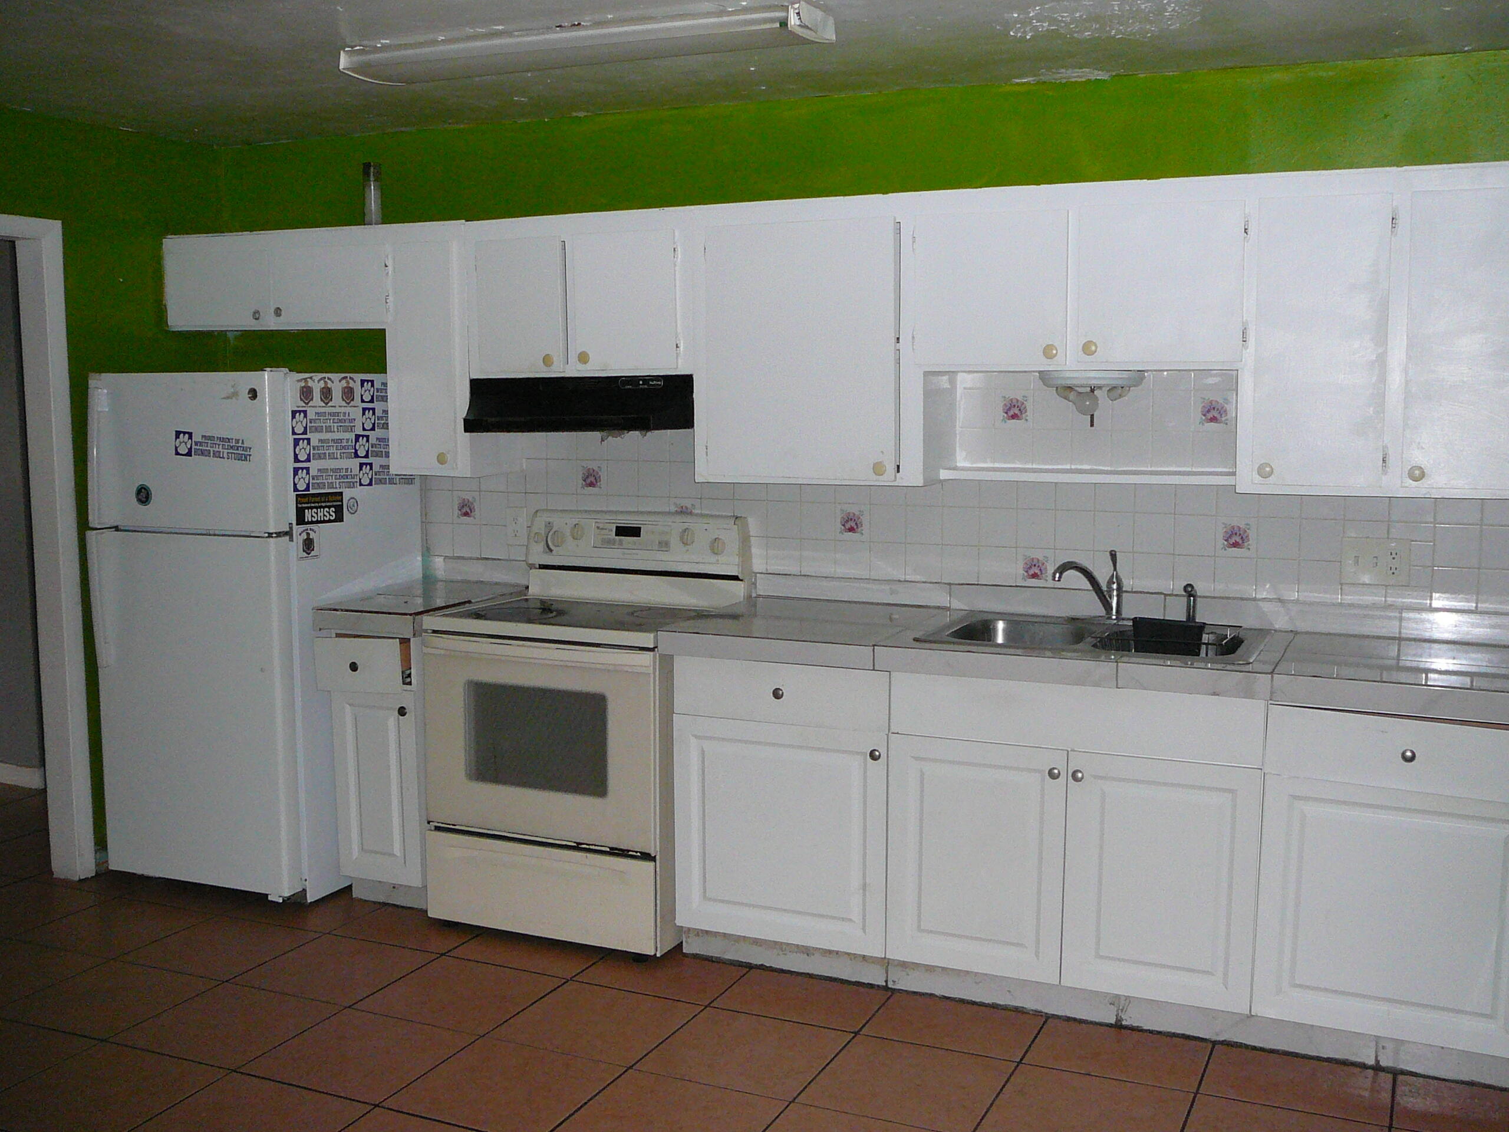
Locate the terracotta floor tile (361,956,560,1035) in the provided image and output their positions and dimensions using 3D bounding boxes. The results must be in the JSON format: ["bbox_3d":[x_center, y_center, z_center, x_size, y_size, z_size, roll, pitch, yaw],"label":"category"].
[{"bbox_3d":[-0.761,1.123,3.987,0.395,0.010,0.395,3,7,24],"label":"terracotta floor tile"}]

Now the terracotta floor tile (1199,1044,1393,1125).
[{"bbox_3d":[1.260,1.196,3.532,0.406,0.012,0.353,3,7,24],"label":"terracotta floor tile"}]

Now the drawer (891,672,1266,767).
[{"bbox_3d":[0.834,0.343,3.822,0.901,0.156,0.420,3,7,24],"label":"drawer"}]

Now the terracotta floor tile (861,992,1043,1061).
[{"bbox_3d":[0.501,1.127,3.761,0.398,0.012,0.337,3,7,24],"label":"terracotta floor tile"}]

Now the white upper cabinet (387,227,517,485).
[{"bbox_3d":[-0.940,-0.674,4.815,0.301,0.763,0.326,3,7,24],"label":"white upper cabinet"}]

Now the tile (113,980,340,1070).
[{"bbox_3d":[-1.299,1.143,3.784,0.395,0.010,0.395,3,7,24],"label":"tile"}]

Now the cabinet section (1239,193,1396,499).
[{"bbox_3d":[1.422,-0.549,3.842,0.331,0.715,0.321,3,8,23],"label":"cabinet section"}]

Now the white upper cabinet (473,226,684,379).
[{"bbox_3d":[-0.464,-0.797,4.642,0.740,0.447,0.325,3,7,24],"label":"white upper cabinet"}]

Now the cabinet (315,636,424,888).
[{"bbox_3d":[-1.012,0.548,4.777,0.355,0.730,0.600,3,7,24],"label":"cabinet"}]

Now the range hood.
[{"bbox_3d":[-0.470,-0.488,4.636,0.765,0.160,0.400,3,7,24],"label":"range hood"}]

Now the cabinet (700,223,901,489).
[{"bbox_3d":[0.185,-0.603,4.307,0.588,0.714,0.334,3,7,24],"label":"cabinet"}]

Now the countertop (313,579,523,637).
[{"bbox_3d":[-1.040,0.139,4.833,0.365,0.067,0.625,3,7,24],"label":"countertop"}]

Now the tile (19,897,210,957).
[{"bbox_3d":[-1.873,1.066,4.486,0.395,0.010,0.395,3,7,24],"label":"tile"}]

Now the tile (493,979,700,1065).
[{"bbox_3d":[-0.393,1.152,3.851,0.406,0.012,0.406,3,7,24],"label":"tile"}]

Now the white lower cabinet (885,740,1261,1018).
[{"bbox_3d":[0.868,0.702,3.943,0.901,0.587,0.600,3,7,24],"label":"white lower cabinet"}]

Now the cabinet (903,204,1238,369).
[{"bbox_3d":[0.871,-0.723,4.043,0.858,0.417,0.320,3,7,24],"label":"cabinet"}]

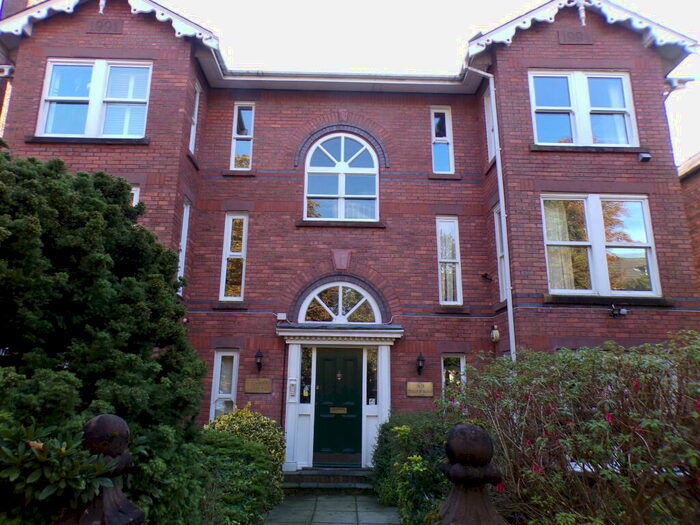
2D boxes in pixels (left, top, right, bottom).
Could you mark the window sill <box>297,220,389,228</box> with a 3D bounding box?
[{"bbox_3d":[-0.168,-0.758,9.676,1.781,0.140,0.140,1,-13,0],"label":"window sill"}]

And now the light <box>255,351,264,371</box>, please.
[{"bbox_3d":[-1.663,1.810,8.925,0.143,0.397,0.210,1,-13,0],"label":"light"}]

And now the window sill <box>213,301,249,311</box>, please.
[{"bbox_3d":[-2.223,0.823,9.105,0.644,0.141,0.150,1,-14,-1],"label":"window sill"}]

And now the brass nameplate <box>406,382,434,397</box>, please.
[{"bbox_3d":[1.291,2.334,8.921,0.478,0.249,0.025,1,-13,0],"label":"brass nameplate"}]

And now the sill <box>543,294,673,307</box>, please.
[{"bbox_3d":[4.220,0.636,7.967,2.125,0.156,0.160,1,-14,-1],"label":"sill"}]

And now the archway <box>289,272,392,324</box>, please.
[{"bbox_3d":[-0.168,0.681,9.186,1.937,0.990,0.120,1,-14,-1],"label":"archway"}]

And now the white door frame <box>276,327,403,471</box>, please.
[{"bbox_3d":[-0.192,2.396,8.583,2.266,2.433,0.380,1,-14,-1],"label":"white door frame"}]

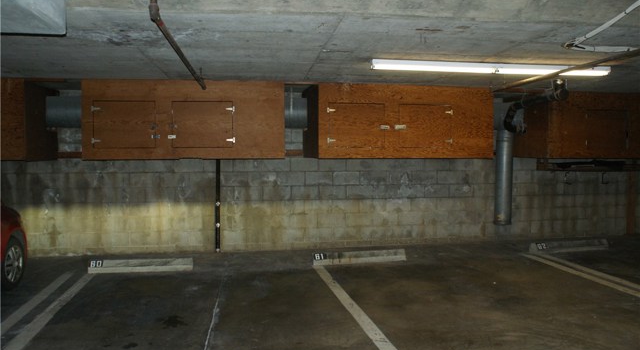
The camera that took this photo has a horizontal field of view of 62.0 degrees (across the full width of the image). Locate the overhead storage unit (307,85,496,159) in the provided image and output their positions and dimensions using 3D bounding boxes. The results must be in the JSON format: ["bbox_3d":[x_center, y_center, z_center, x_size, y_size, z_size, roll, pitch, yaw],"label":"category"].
[{"bbox_3d":[1.013,-0.688,7.309,2.314,0.921,1.165,0,2,-11],"label":"overhead storage unit"}]

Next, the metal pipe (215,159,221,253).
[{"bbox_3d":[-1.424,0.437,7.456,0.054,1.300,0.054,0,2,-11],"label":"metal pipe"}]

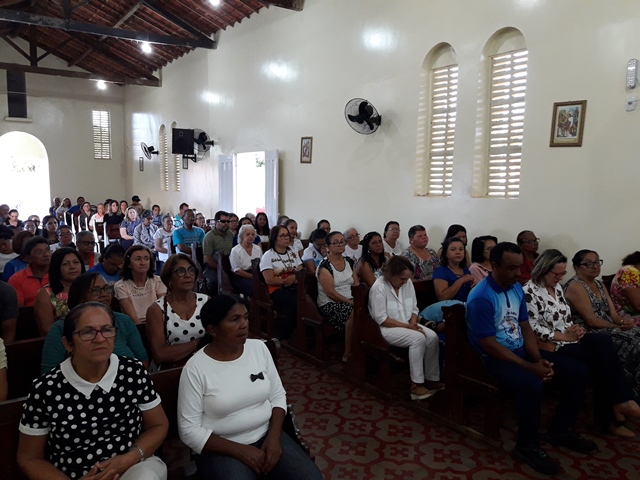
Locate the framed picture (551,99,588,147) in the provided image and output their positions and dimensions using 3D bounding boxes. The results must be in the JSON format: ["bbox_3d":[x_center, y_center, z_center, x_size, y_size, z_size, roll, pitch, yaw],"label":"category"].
[{"bbox_3d":[2.571,-1.197,5.356,0.030,0.455,0.340,-5,11,-36],"label":"framed picture"}]

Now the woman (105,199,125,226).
[{"bbox_3d":[-4.373,-0.208,11.156,0.450,1.250,0.600,-4,7,-36],"label":"woman"}]

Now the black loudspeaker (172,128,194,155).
[{"bbox_3d":[-3.436,-2.480,13.032,0.430,0.620,0.400,0,6,0],"label":"black loudspeaker"}]

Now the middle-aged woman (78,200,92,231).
[{"bbox_3d":[-5.669,-0.364,12.829,0.470,1.180,0.700,-4,8,-35],"label":"middle-aged woman"}]

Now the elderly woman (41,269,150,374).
[{"bbox_3d":[-1.086,0.763,2.649,0.550,1.200,0.740,-4,8,-34],"label":"elderly woman"}]

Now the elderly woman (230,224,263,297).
[{"bbox_3d":[-0.832,0.382,6.185,0.450,1.140,0.600,-4,7,-36],"label":"elderly woman"}]

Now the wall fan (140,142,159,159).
[{"bbox_3d":[-4.687,-2.421,14.176,0.430,0.480,0.510,-16,14,-34],"label":"wall fan"}]

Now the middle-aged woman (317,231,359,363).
[{"bbox_3d":[0.214,0.521,4.764,0.460,1.170,0.580,-3,7,-30],"label":"middle-aged woman"}]

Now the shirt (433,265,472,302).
[{"bbox_3d":[1.209,0.445,4.726,0.430,0.480,0.270,-3,7,-29],"label":"shirt"}]

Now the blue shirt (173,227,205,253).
[{"bbox_3d":[-1.907,0.081,7.580,0.500,0.540,0.300,-4,7,-36],"label":"blue shirt"}]

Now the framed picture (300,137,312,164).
[{"bbox_3d":[-0.217,-1.474,8.517,0.030,0.435,0.340,-4,7,-36],"label":"framed picture"}]

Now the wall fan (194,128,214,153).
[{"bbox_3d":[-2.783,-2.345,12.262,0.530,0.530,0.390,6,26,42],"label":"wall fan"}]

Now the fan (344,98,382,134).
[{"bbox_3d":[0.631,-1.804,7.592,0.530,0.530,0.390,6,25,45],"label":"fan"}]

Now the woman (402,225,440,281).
[{"bbox_3d":[1.210,0.438,5.597,0.500,1.200,0.720,-4,8,-34],"label":"woman"}]

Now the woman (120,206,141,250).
[{"bbox_3d":[-3.402,-0.005,9.537,0.450,1.190,0.600,-4,7,-36],"label":"woman"}]

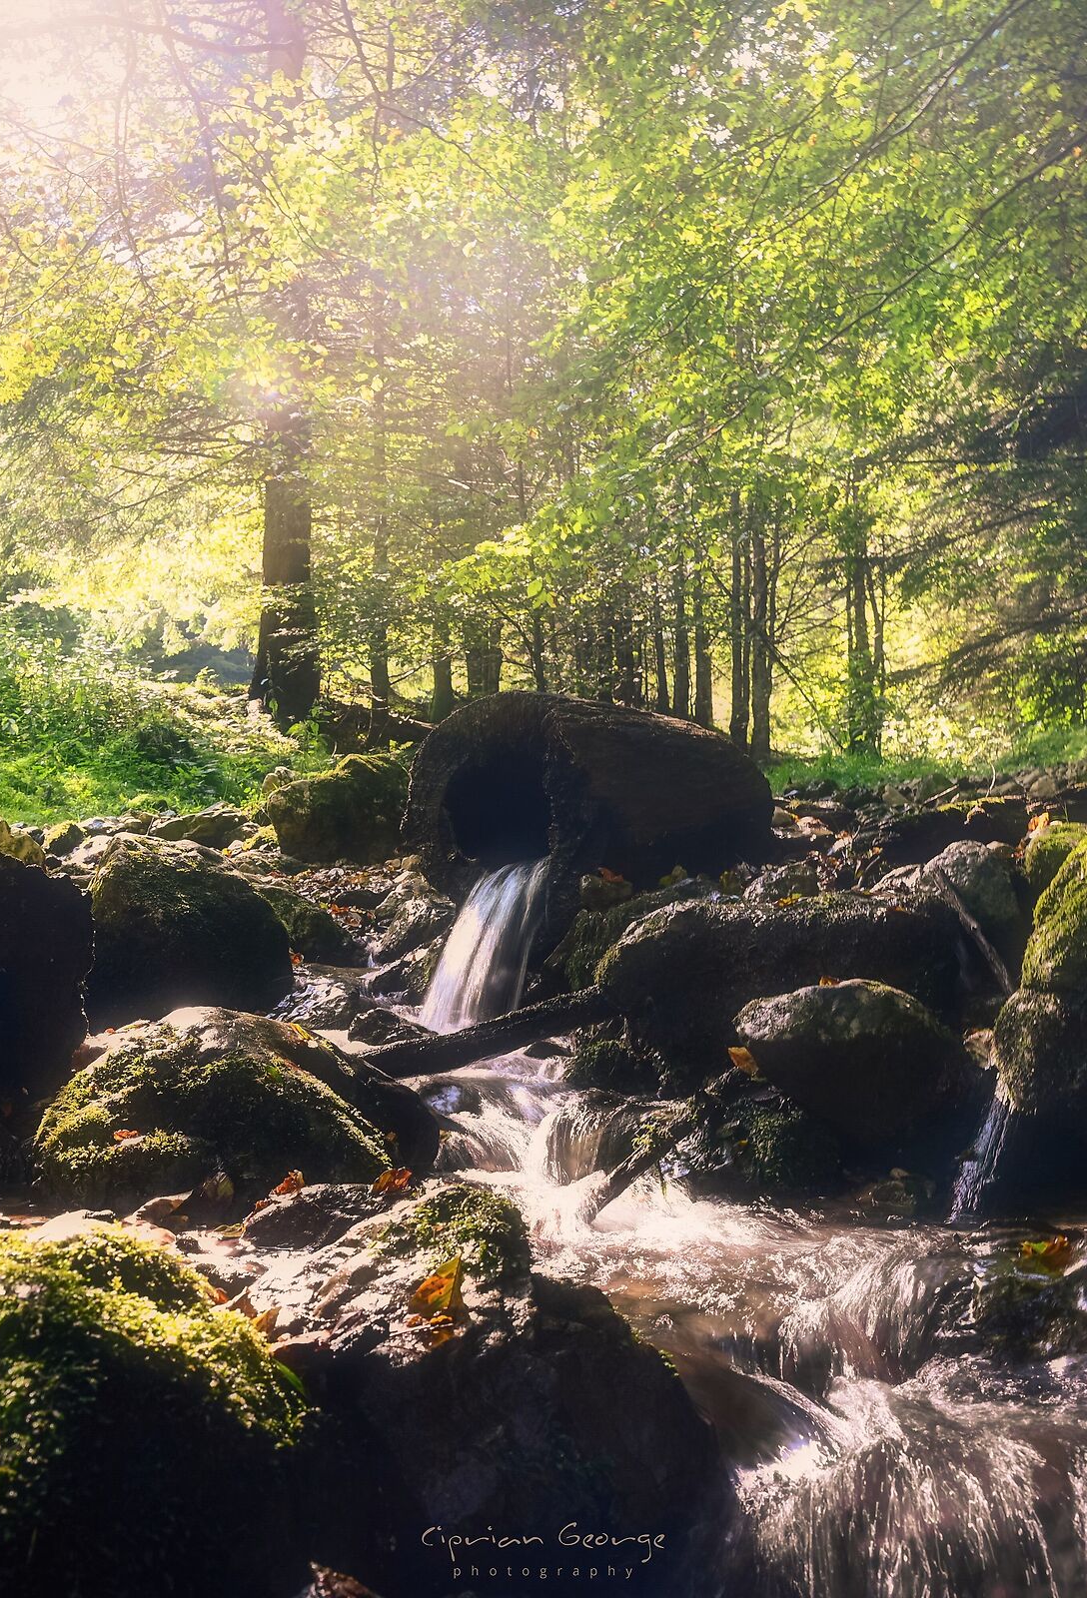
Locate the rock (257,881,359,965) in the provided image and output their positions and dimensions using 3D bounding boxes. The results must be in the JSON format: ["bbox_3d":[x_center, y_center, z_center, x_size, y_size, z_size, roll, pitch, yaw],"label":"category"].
[{"bbox_3d":[-0.690,0.345,4.450,0.360,0.230,0.320,0,-2,0],"label":"rock"}]

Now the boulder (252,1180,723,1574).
[{"bbox_3d":[-0.065,0.640,1.850,0.520,0.360,0.450,0,-2,0],"label":"boulder"}]

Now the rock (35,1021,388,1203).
[{"bbox_3d":[-0.540,0.500,2.620,0.580,0.280,0.460,0,-1,-6],"label":"rock"}]

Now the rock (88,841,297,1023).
[{"bbox_3d":[-0.890,0.310,4.000,0.560,0.430,0.500,0,-2,0],"label":"rock"}]

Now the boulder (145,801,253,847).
[{"bbox_3d":[-1.160,0.090,5.400,0.370,0.150,0.280,0,-1,-6],"label":"boulder"}]

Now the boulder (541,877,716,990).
[{"bbox_3d":[0.245,0.377,4.400,0.500,0.340,0.400,0,0,0],"label":"boulder"}]

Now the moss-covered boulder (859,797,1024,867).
[{"bbox_3d":[1.360,0.110,5.400,0.570,0.250,0.400,0,-2,0],"label":"moss-covered boulder"}]

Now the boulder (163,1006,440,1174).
[{"bbox_3d":[-0.430,0.510,2.800,0.500,0.280,0.420,0,-1,-6],"label":"boulder"}]

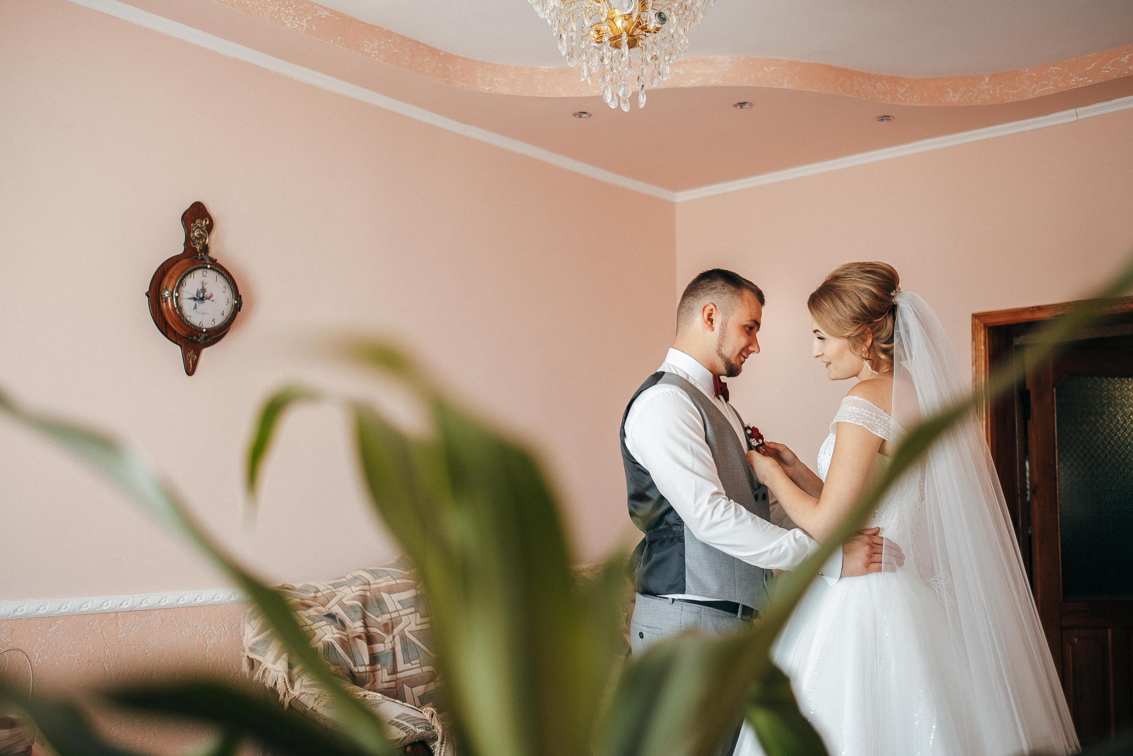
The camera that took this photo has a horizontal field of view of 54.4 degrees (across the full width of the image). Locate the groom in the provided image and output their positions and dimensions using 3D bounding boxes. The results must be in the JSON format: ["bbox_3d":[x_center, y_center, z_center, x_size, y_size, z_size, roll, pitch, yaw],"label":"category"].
[{"bbox_3d":[0.417,0.639,2.359,0.620,1.780,0.520,-1,-6,18],"label":"groom"}]

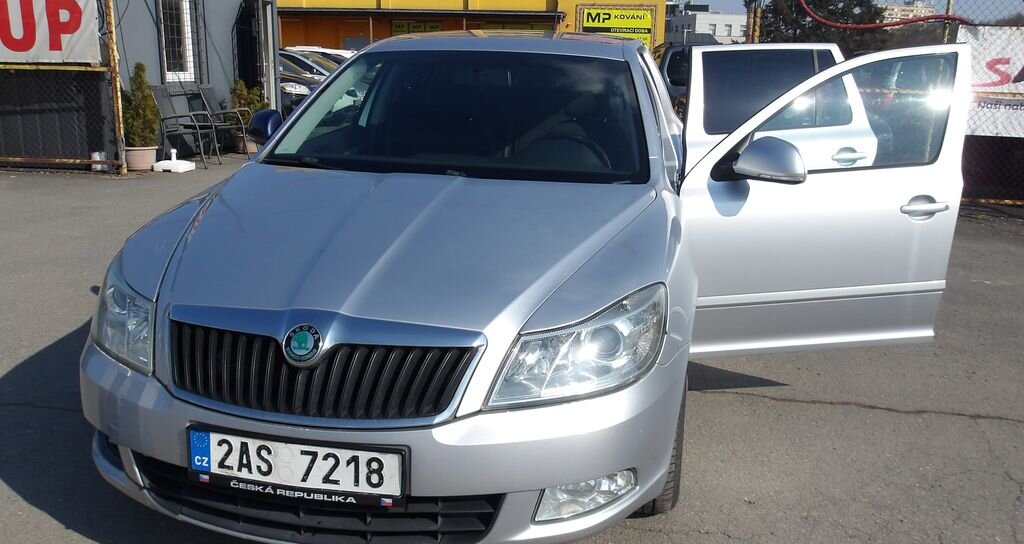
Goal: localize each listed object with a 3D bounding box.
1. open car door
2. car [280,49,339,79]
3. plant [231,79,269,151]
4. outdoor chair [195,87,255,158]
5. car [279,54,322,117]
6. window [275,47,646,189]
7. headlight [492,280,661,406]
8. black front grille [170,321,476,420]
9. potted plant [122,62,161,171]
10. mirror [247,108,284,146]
[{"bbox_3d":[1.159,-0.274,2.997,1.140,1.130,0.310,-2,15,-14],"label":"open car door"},{"bbox_3d":[-4.311,-4.152,17.820,4.350,1.480,1.780,9,17,27],"label":"car"},{"bbox_3d":[-3.697,-2.197,11.250,0.520,1.030,0.500,4,15,11],"label":"plant"},{"bbox_3d":[-3.660,-1.988,10.567,0.660,0.880,0.560,4,15,9],"label":"outdoor chair"},{"bbox_3d":[-5.260,-3.640,15.739,4.400,1.500,1.800,9,17,27],"label":"car"},{"bbox_3d":[-0.163,-0.648,3.089,1.430,0.130,0.850,4,44,11],"label":"window"},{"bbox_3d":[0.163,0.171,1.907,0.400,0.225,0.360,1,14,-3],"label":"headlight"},{"bbox_3d":[-0.483,0.232,1.867,0.785,0.165,0.150,4,17,11],"label":"black front grille"},{"bbox_3d":[-4.212,-1.767,9.044,0.440,1.200,0.440,1,15,0],"label":"potted plant"},{"bbox_3d":[-1.018,-0.629,3.448,0.220,0.165,0.140,4,17,11],"label":"mirror"}]

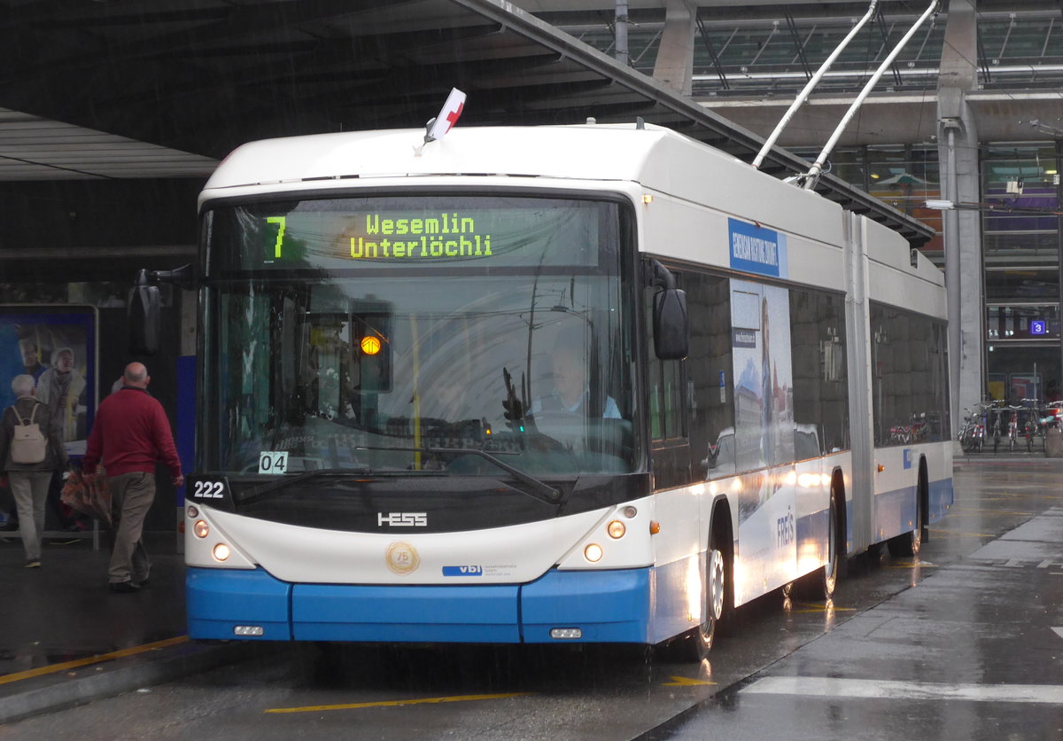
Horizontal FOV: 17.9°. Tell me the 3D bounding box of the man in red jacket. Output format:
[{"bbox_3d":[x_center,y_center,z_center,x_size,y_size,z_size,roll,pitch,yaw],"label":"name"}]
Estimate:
[{"bbox_3d":[-2.935,0.777,24.900,0.640,1.670,0.500,-1,0,9],"label":"man in red jacket"}]

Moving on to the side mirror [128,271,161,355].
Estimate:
[{"bbox_3d":[-2.051,-0.303,17.920,0.155,0.440,0.120,-1,0,19],"label":"side mirror"}]

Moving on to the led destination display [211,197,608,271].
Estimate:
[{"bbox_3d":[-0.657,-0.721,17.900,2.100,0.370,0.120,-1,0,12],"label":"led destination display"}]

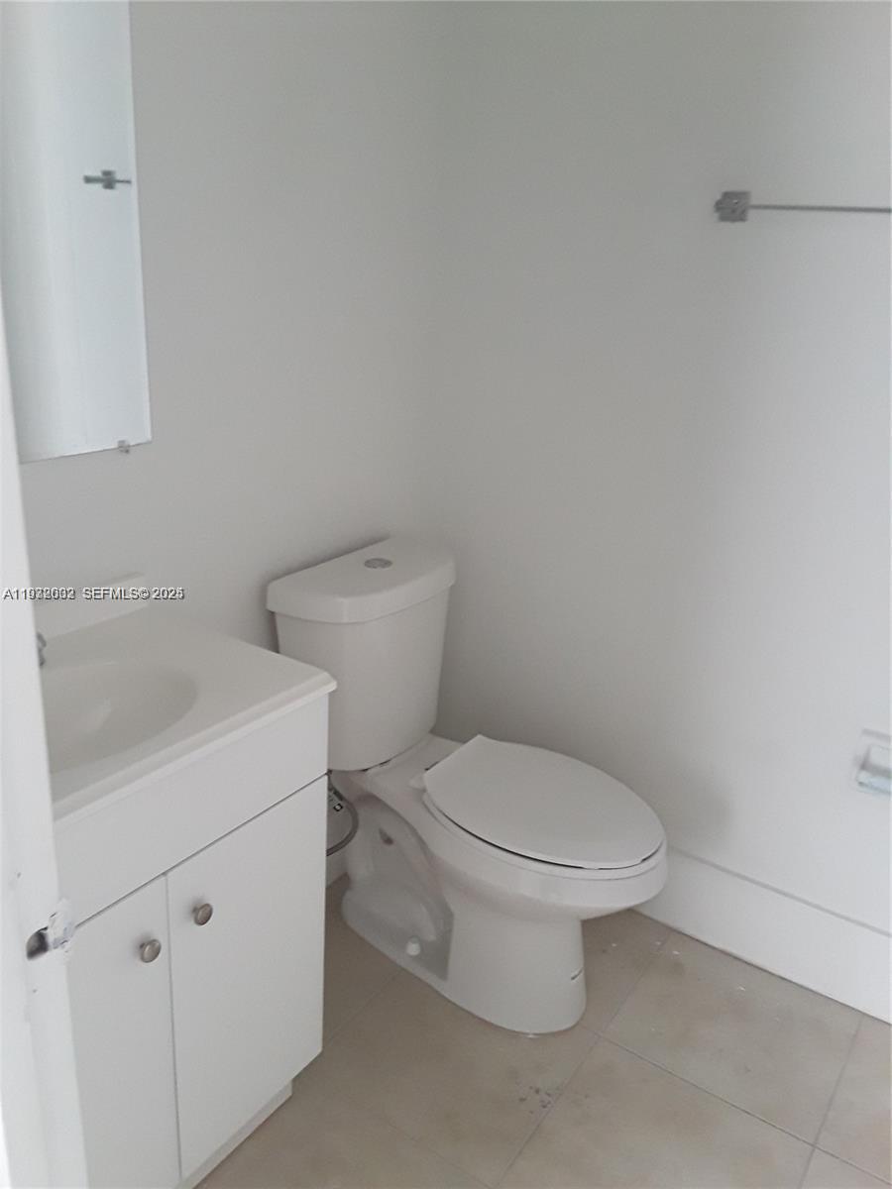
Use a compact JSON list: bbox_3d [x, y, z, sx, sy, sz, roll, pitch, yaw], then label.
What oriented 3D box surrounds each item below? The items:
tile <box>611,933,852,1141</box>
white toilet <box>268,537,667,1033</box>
[{"bbox_3d":[0.556,0.834,1.866,0.401,0.010,0.380,16,23,30],"label":"tile"},{"bbox_3d":[0.064,0.383,1.863,0.736,0.781,0.385,16,23,30],"label":"white toilet"}]

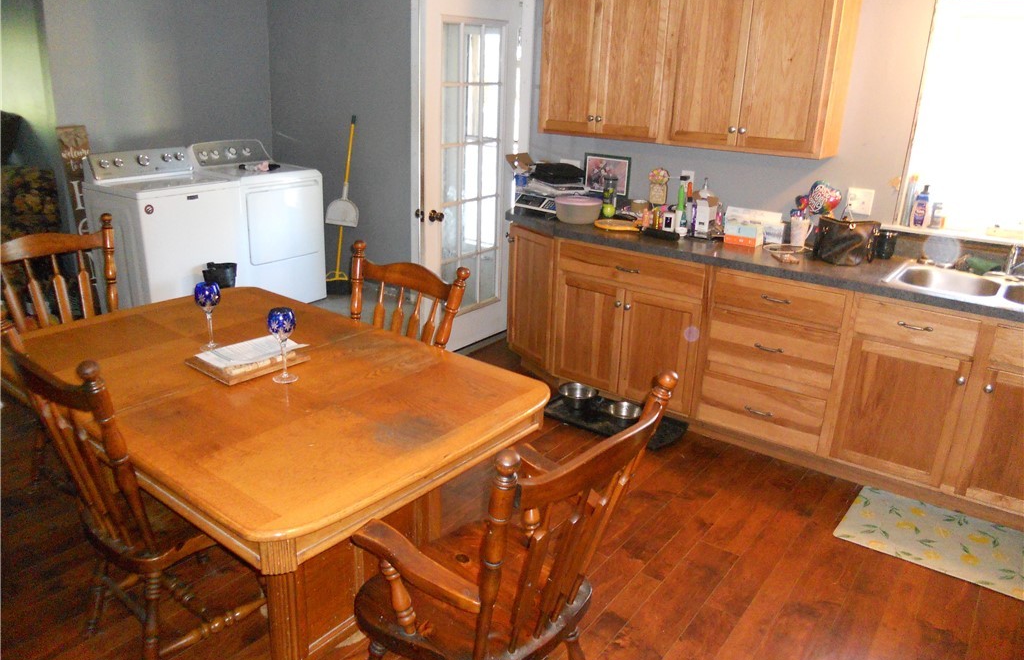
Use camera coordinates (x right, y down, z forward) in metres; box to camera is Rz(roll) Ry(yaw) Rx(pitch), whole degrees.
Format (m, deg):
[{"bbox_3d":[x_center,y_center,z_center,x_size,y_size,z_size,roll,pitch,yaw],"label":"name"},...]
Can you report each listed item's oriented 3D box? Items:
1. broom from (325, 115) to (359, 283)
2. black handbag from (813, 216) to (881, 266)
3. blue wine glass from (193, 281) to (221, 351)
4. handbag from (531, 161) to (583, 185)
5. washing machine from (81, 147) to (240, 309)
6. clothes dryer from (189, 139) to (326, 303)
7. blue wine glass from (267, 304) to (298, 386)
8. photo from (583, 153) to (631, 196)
[{"bbox_3d":[-1.236,-0.887,5.828,0.220,1.370,0.110,25,25,29],"label":"broom"},{"bbox_3d":[1.541,-0.416,3.686,0.255,0.195,0.165,12,21,26],"label":"black handbag"},{"bbox_3d":[-1.033,-0.050,2.705,0.086,0.228,0.086,14,22,33],"label":"blue wine glass"},{"bbox_3d":[0.266,-0.895,4.556,0.300,0.100,0.200,14,22,33],"label":"handbag"},{"bbox_3d":[-2.261,-0.582,5.234,0.690,1.095,0.700,14,22,33],"label":"washing machine"},{"bbox_3d":[-1.870,-0.764,5.817,0.710,1.100,0.725,14,22,33],"label":"clothes dryer"},{"bbox_3d":[-0.705,0.044,2.456,0.086,0.228,0.086,2,18,-1],"label":"blue wine glass"},{"bbox_3d":[0.532,-0.884,4.567,0.290,0.232,0.025,14,22,33],"label":"photo"}]

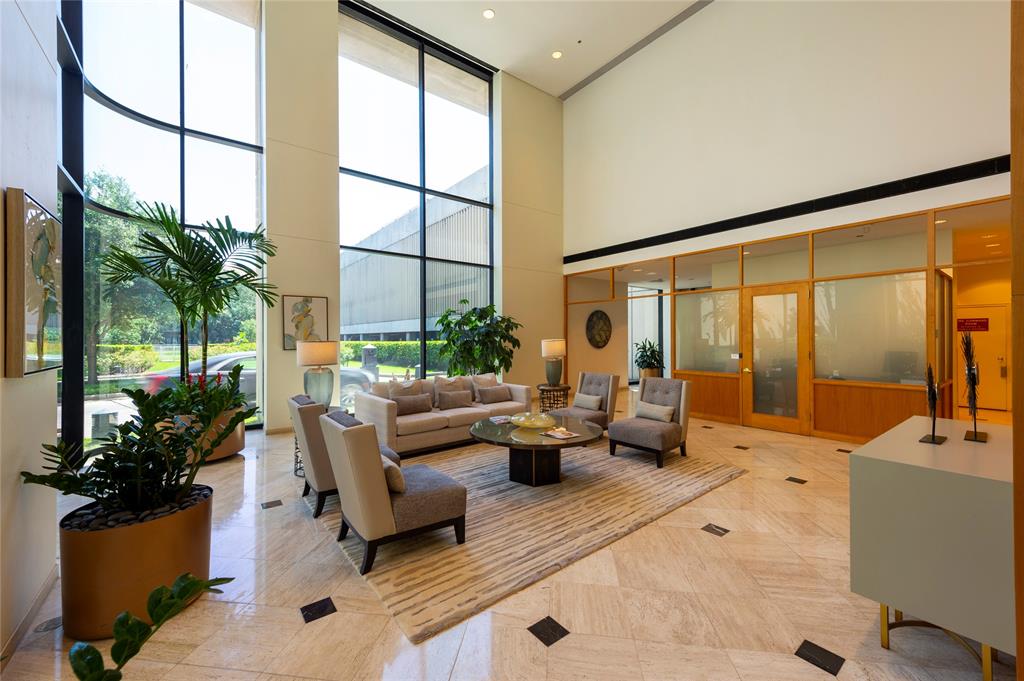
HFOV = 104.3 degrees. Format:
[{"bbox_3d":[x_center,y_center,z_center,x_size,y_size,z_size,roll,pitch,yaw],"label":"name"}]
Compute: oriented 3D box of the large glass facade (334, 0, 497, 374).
[{"bbox_3d":[-1.778,-2.281,7.957,3.422,7.370,0.120,0,0,-38],"label":"large glass facade"}]

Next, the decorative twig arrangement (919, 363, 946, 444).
[{"bbox_3d":[2.308,0.339,2.178,0.200,0.420,0.090,0,0,-39],"label":"decorative twig arrangement"}]

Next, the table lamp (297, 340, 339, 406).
[{"bbox_3d":[-2.115,0.379,4.332,0.398,0.771,0.398,0,0,-38],"label":"table lamp"}]

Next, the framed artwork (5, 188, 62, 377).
[{"bbox_3d":[-2.415,-0.258,2.029,0.060,0.830,0.680,0,0,-39],"label":"framed artwork"}]

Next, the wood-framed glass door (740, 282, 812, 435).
[{"bbox_3d":[4.108,0.266,6.213,0.055,2.294,0.920,0,0,-38],"label":"wood-framed glass door"}]

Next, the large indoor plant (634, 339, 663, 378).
[{"bbox_3d":[3.953,0.653,11.403,0.800,1.420,0.800,0,0,-39],"label":"large indoor plant"}]

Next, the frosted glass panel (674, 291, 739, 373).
[{"bbox_3d":[3.409,-0.152,7.011,0.040,1.405,1.103,0,0,-39],"label":"frosted glass panel"}]

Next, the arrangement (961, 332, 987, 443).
[{"bbox_3d":[2.583,0.244,2.219,0.312,0.584,0.099,0,0,-38],"label":"arrangement"}]

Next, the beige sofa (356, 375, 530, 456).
[{"bbox_3d":[-0.939,0.981,5.774,2.229,0.852,1.221,0,0,-38],"label":"beige sofa"}]

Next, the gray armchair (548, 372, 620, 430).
[{"bbox_3d":[1.017,0.945,5.665,0.816,0.902,0.639,0,0,-38],"label":"gray armchair"}]

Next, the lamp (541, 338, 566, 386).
[{"bbox_3d":[0.687,0.358,6.533,0.398,0.767,0.398,0,0,0],"label":"lamp"}]

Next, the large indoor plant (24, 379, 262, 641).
[{"bbox_3d":[-1.989,0.797,2.160,0.900,1.250,0.920,0,0,-39],"label":"large indoor plant"}]

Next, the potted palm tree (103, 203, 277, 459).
[{"bbox_3d":[-3.831,-0.076,4.885,1.500,2.960,1.550,0,0,-39],"label":"potted palm tree"}]

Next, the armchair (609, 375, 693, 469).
[{"bbox_3d":[1.716,0.949,4.869,0.790,0.910,0.660,0,0,-41],"label":"armchair"}]

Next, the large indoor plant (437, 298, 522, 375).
[{"bbox_3d":[-0.625,0.305,7.669,1.349,2.187,1.349,0,0,-38],"label":"large indoor plant"}]

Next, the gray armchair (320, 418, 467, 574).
[{"bbox_3d":[-0.844,0.968,2.789,0.809,0.900,0.650,0,0,-38],"label":"gray armchair"}]

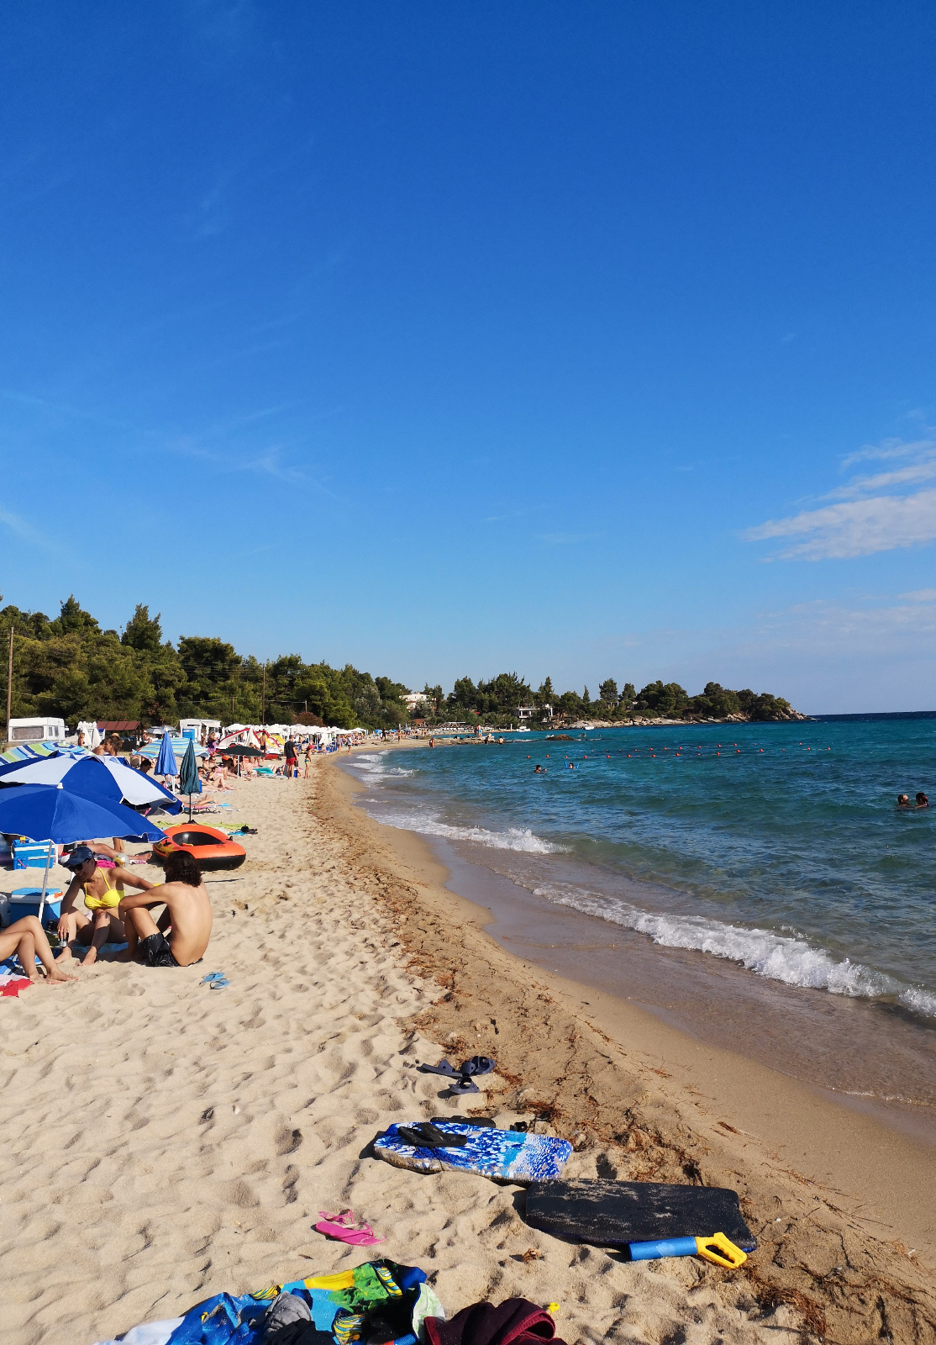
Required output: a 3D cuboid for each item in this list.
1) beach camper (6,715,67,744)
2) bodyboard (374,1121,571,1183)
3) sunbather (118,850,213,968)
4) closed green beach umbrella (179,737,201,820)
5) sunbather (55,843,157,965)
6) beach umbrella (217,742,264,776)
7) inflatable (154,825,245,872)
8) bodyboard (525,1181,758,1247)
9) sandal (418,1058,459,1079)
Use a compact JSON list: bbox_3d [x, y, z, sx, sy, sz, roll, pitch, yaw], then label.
[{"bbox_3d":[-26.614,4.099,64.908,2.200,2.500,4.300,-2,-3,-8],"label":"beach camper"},{"bbox_3d":[0.024,1.886,4.132,0.820,0.065,0.410,-3,-3,22],"label":"bodyboard"},{"bbox_3d":[-2.219,1.694,7.646,0.680,0.820,0.450,-4,-3,29],"label":"sunbather"},{"bbox_3d":[-5.462,2.111,20.633,0.460,1.680,0.460,-2,-3,0],"label":"closed green beach umbrella"},{"bbox_3d":[-2.742,1.745,7.995,0.640,0.800,0.780,-3,-3,14],"label":"sunbather"},{"bbox_3d":[-9.551,3.690,43.768,1.830,1.410,1.830,-2,-3,0],"label":"beach umbrella"},{"bbox_3d":[-3.525,2.262,13.707,1.000,0.420,1.850,-1,-3,-19],"label":"inflatable"},{"bbox_3d":[0.573,1.838,3.568,0.770,0.065,0.410,-3,-3,11],"label":"bodyboard"},{"bbox_3d":[-0.127,1.939,5.138,0.250,0.075,0.095,-4,-4,35],"label":"sandal"}]

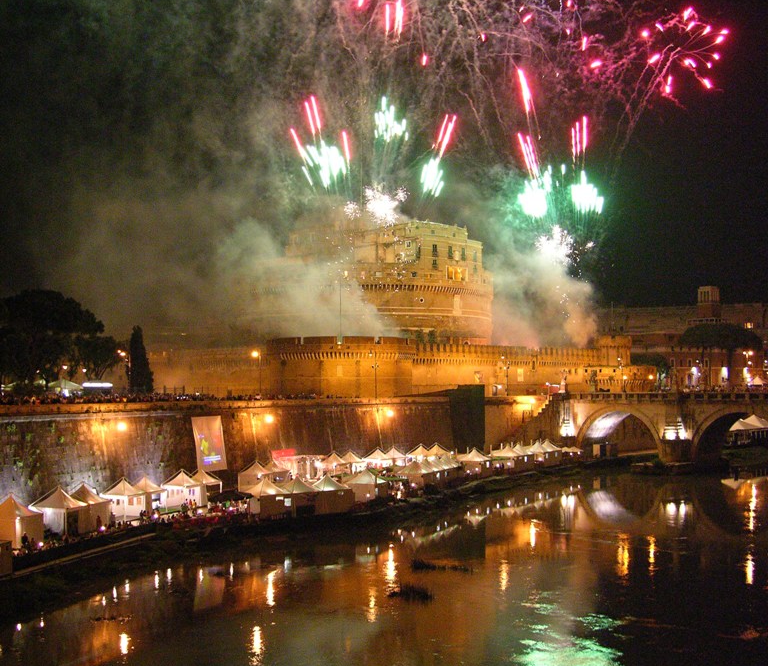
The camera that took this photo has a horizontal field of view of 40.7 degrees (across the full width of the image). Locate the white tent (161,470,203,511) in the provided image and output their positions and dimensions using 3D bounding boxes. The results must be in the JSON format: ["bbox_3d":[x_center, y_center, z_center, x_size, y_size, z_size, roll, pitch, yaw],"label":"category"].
[{"bbox_3d":[-21.853,16.800,112.287,3.150,3.960,3.150,-2,-3,28],"label":"white tent"}]

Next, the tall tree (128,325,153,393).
[{"bbox_3d":[-37.160,4.880,158.000,3.600,12.060,3.600,0,-3,0],"label":"tall tree"}]

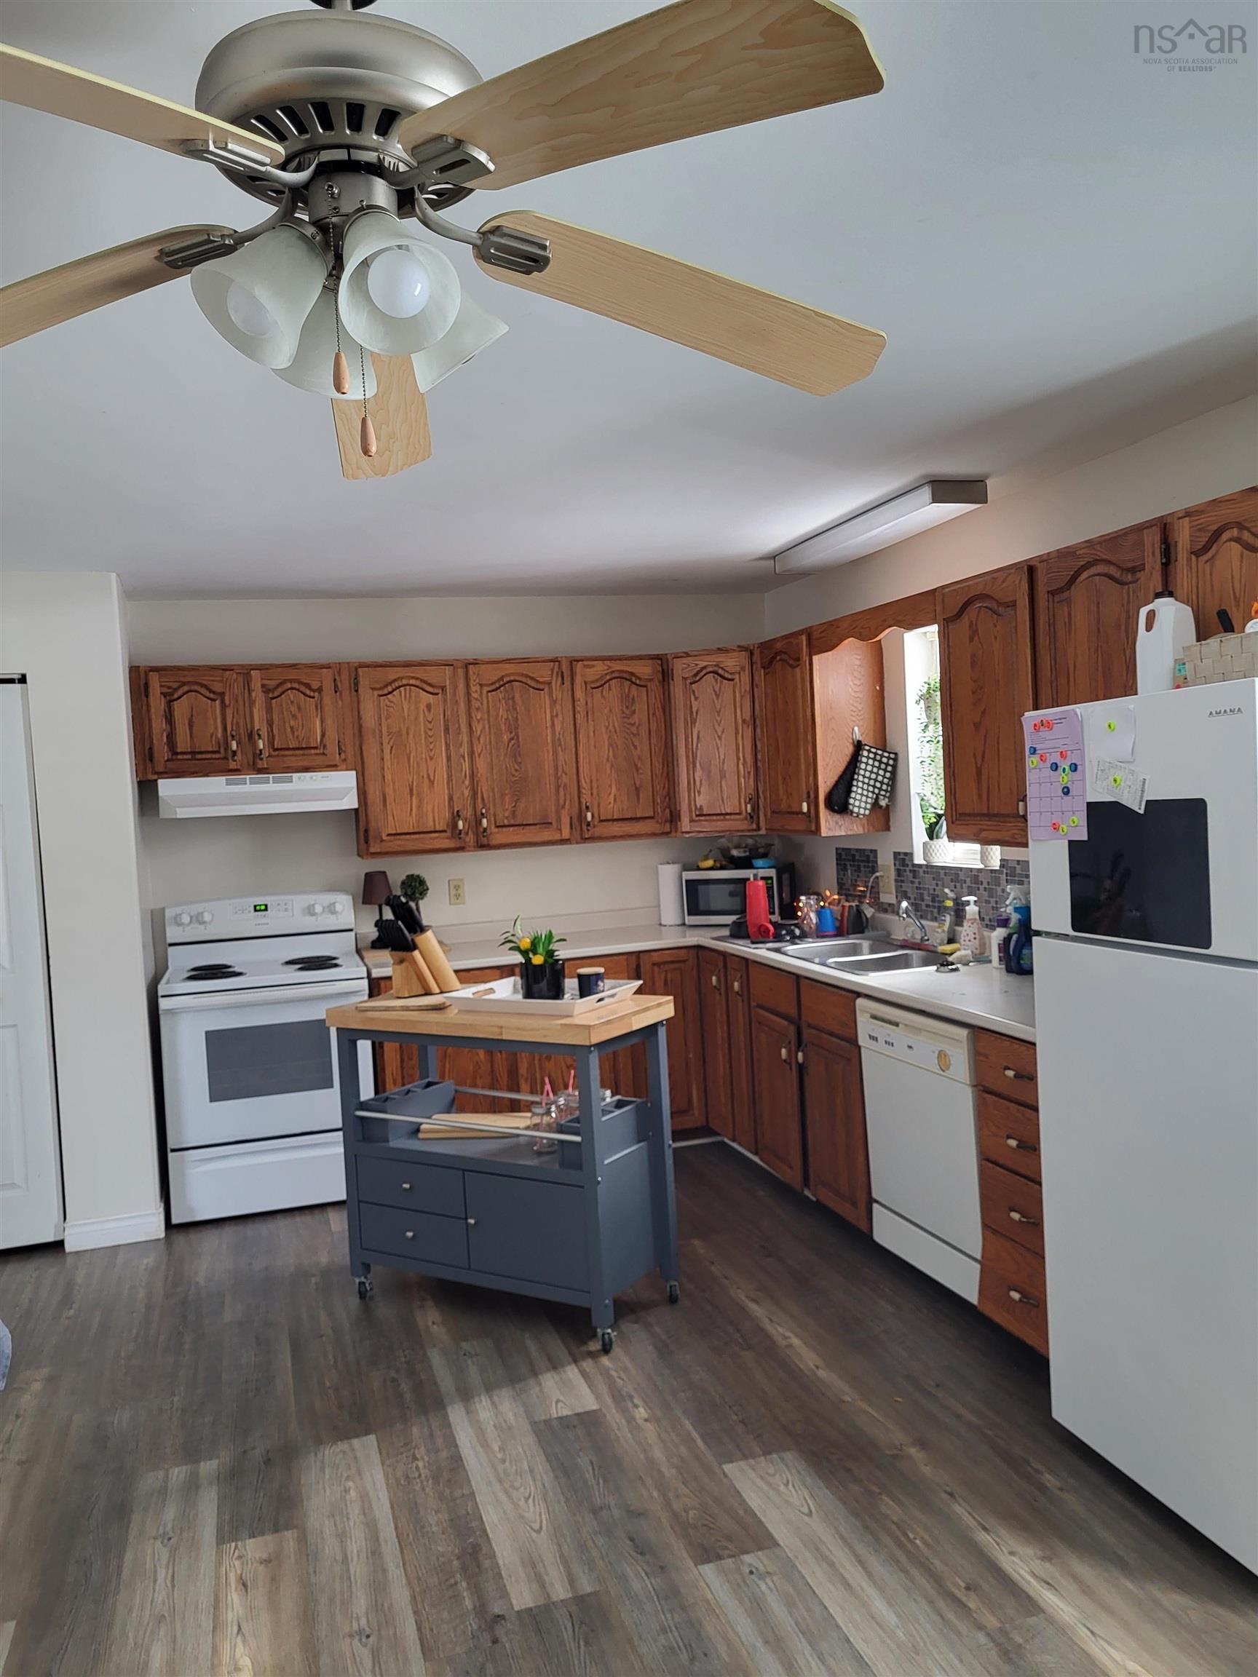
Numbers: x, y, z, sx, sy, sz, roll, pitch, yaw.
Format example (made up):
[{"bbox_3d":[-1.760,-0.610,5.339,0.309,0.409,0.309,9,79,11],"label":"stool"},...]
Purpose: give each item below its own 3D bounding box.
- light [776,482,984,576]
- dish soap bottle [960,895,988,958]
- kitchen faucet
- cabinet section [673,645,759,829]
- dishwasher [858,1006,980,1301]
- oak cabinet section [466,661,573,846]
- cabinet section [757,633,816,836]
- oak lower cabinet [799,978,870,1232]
[{"bbox_3d":[0.837,-1.080,4.471,0.187,0.070,1.235,-4,2,-17],"label":"light"},{"bbox_3d":[1.181,0.306,4.319,0.065,0.210,0.090,-3,2,-6],"label":"dish soap bottle"},{"bbox_3d":[1.052,0.313,4.614,0.160,0.175,0.080,-5,3,-34],"label":"kitchen faucet"},{"bbox_3d":[0.487,-0.429,5.686,0.460,0.810,0.380,-2,3,30],"label":"cabinet section"},{"bbox_3d":[1.126,0.888,3.809,0.610,0.802,0.625,-4,2,-17],"label":"dishwasher"},{"bbox_3d":[-0.496,-0.370,5.593,0.467,0.813,0.320,-4,2,-17],"label":"oak cabinet section"},{"bbox_3d":[0.806,-0.428,5.199,0.320,0.810,0.515,-4,2,-17],"label":"cabinet section"},{"bbox_3d":[0.973,0.877,4.356,0.612,0.818,0.480,-4,2,-17],"label":"oak lower cabinet"}]

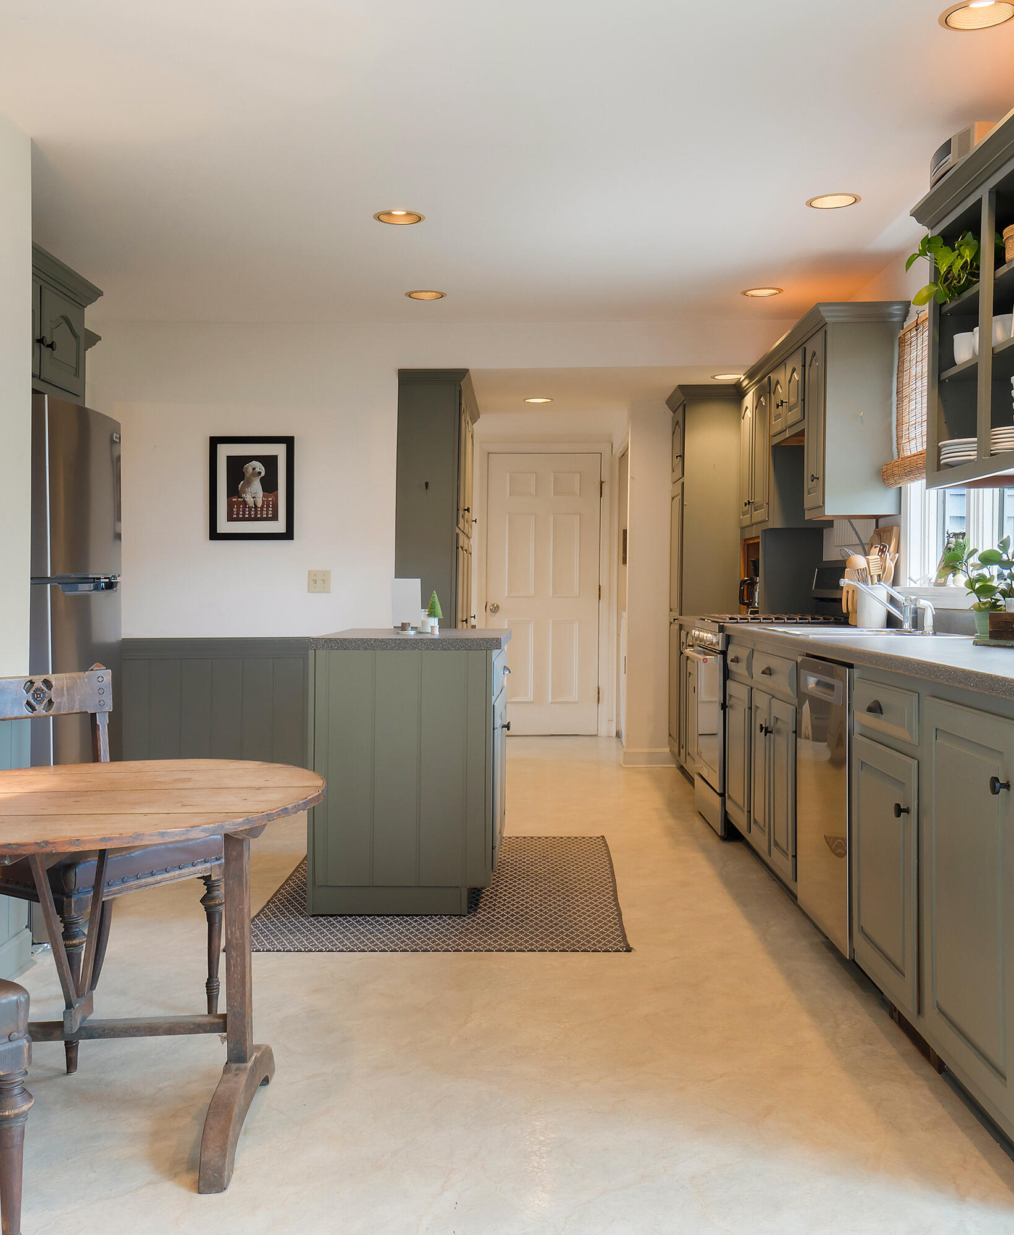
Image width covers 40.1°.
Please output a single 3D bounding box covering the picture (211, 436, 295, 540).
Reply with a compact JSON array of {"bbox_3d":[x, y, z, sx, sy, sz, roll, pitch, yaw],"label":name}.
[{"bbox_3d":[-1.220,-0.617,6.643,0.407,0.495,0.025,0,1,1],"label":"picture"}]

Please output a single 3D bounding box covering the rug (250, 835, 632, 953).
[{"bbox_3d":[-0.202,0.945,4.966,1.186,0.012,1.889,0,1,1],"label":"rug"}]

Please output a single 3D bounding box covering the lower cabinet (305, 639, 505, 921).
[{"bbox_3d":[-0.320,0.502,4.990,0.623,0.893,1.145,0,1,1],"label":"lower cabinet"}]

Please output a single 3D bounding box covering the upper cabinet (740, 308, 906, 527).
[{"bbox_3d":[1.394,-0.840,6.401,0.345,0.844,1.989,0,1,1],"label":"upper cabinet"}]

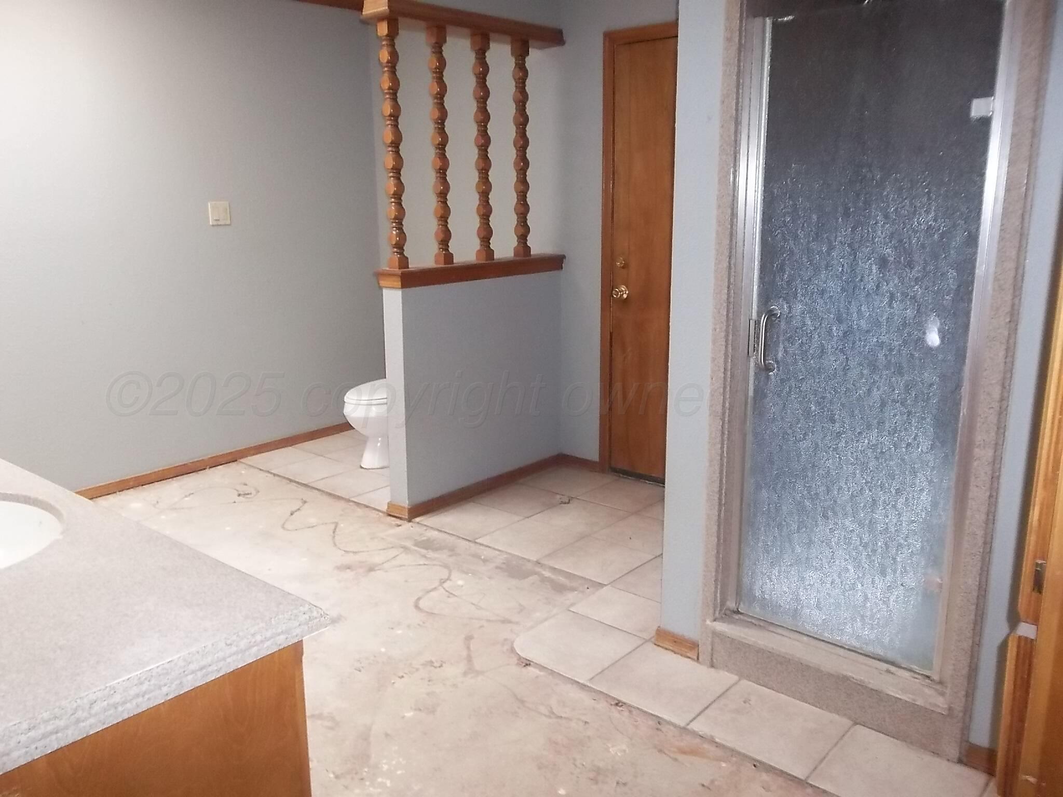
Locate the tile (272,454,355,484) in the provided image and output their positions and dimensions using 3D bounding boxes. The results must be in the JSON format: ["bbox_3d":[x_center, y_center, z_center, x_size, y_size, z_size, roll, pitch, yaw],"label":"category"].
[{"bbox_3d":[-1.131,0.380,4.363,0.322,0.010,0.322,11,17,40],"label":"tile"}]

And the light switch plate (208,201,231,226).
[{"bbox_3d":[-1.567,-0.931,4.173,0.008,0.115,0.115,10,17,39],"label":"light switch plate"}]

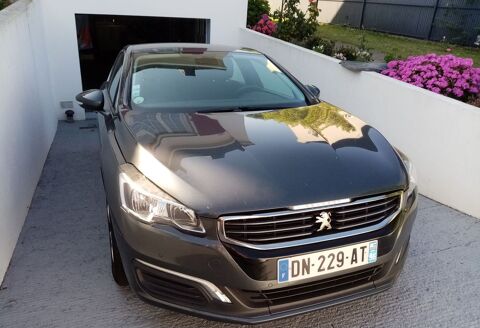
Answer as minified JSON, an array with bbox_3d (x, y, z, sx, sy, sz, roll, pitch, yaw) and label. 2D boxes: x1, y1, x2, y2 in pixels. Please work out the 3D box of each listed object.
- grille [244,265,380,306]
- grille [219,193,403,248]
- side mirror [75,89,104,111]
[{"bbox_3d":[0.383,0.555,1.686,0.760,0.116,0.095,-5,18,-21],"label":"grille"},{"bbox_3d":[0.376,0.259,1.632,0.970,0.172,0.115,-5,18,-21],"label":"grille"},{"bbox_3d":[-1.106,-0.471,2.667,0.200,0.160,0.160,-5,18,-21],"label":"side mirror"}]

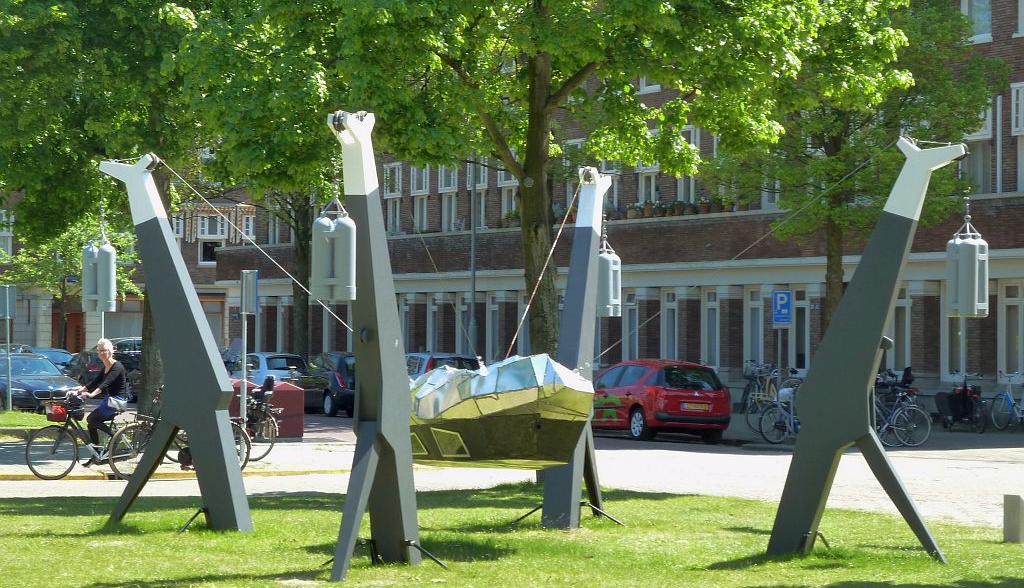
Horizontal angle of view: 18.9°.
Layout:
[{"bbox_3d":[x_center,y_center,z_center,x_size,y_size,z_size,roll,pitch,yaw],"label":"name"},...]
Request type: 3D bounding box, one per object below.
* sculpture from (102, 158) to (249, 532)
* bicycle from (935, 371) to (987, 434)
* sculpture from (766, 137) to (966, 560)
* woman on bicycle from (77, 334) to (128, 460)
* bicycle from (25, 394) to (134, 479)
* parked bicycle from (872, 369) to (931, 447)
[{"bbox_3d":[-3.305,0.464,30.171,1.740,3.660,0.300,0,-1,30],"label":"sculpture"},{"bbox_3d":[8.410,2.009,57.582,0.750,1.120,1.850,0,-1,12],"label":"bicycle"},{"bbox_3d":[3.141,0.476,27.099,1.740,3.660,0.300,0,-1,16],"label":"sculpture"},{"bbox_3d":[-5.330,1.420,40.000,0.700,1.640,0.500,0,-1,-13],"label":"woman on bicycle"},{"bbox_3d":[-5.440,1.850,40.000,1.780,1.120,0.600,0,-1,-13],"label":"bicycle"},{"bbox_3d":[6.324,2.030,52.261,1.800,1.150,0.600,0,-1,-24],"label":"parked bicycle"}]

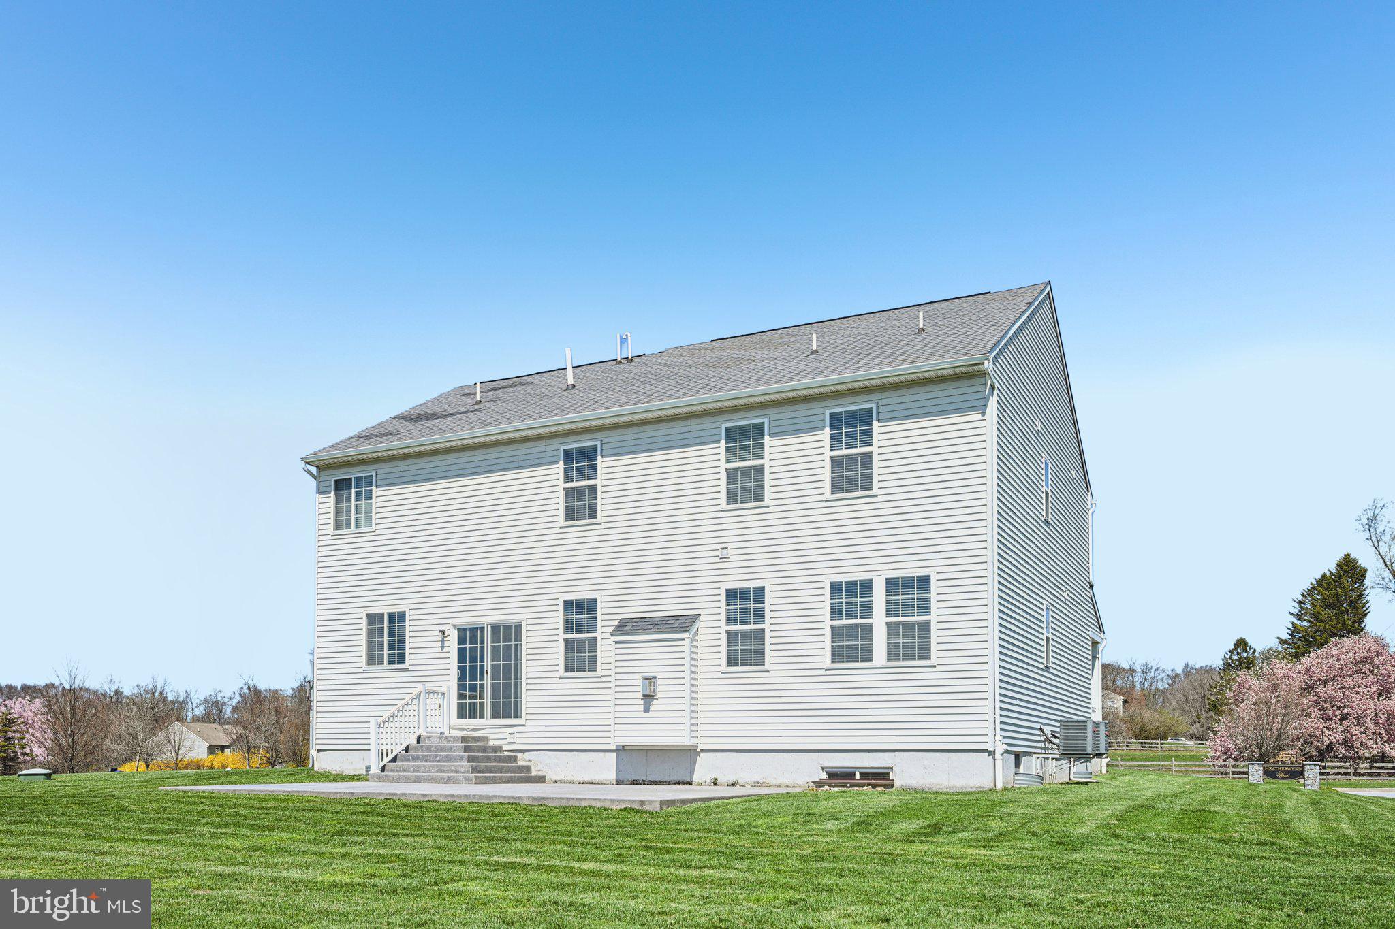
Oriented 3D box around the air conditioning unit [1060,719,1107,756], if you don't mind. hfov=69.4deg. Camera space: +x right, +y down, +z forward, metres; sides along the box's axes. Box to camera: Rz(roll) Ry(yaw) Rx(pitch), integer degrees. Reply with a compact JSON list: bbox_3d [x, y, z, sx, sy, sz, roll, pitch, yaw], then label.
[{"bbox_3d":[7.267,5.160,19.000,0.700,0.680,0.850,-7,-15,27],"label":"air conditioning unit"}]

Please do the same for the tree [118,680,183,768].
[{"bbox_3d":[-35.201,16.739,65.000,4.300,5.700,4.300,-7,-15,27],"label":"tree"}]

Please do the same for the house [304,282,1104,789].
[{"bbox_3d":[1.117,2.035,24.465,14.700,9.950,13.500,-7,-15,27],"label":"house"}]

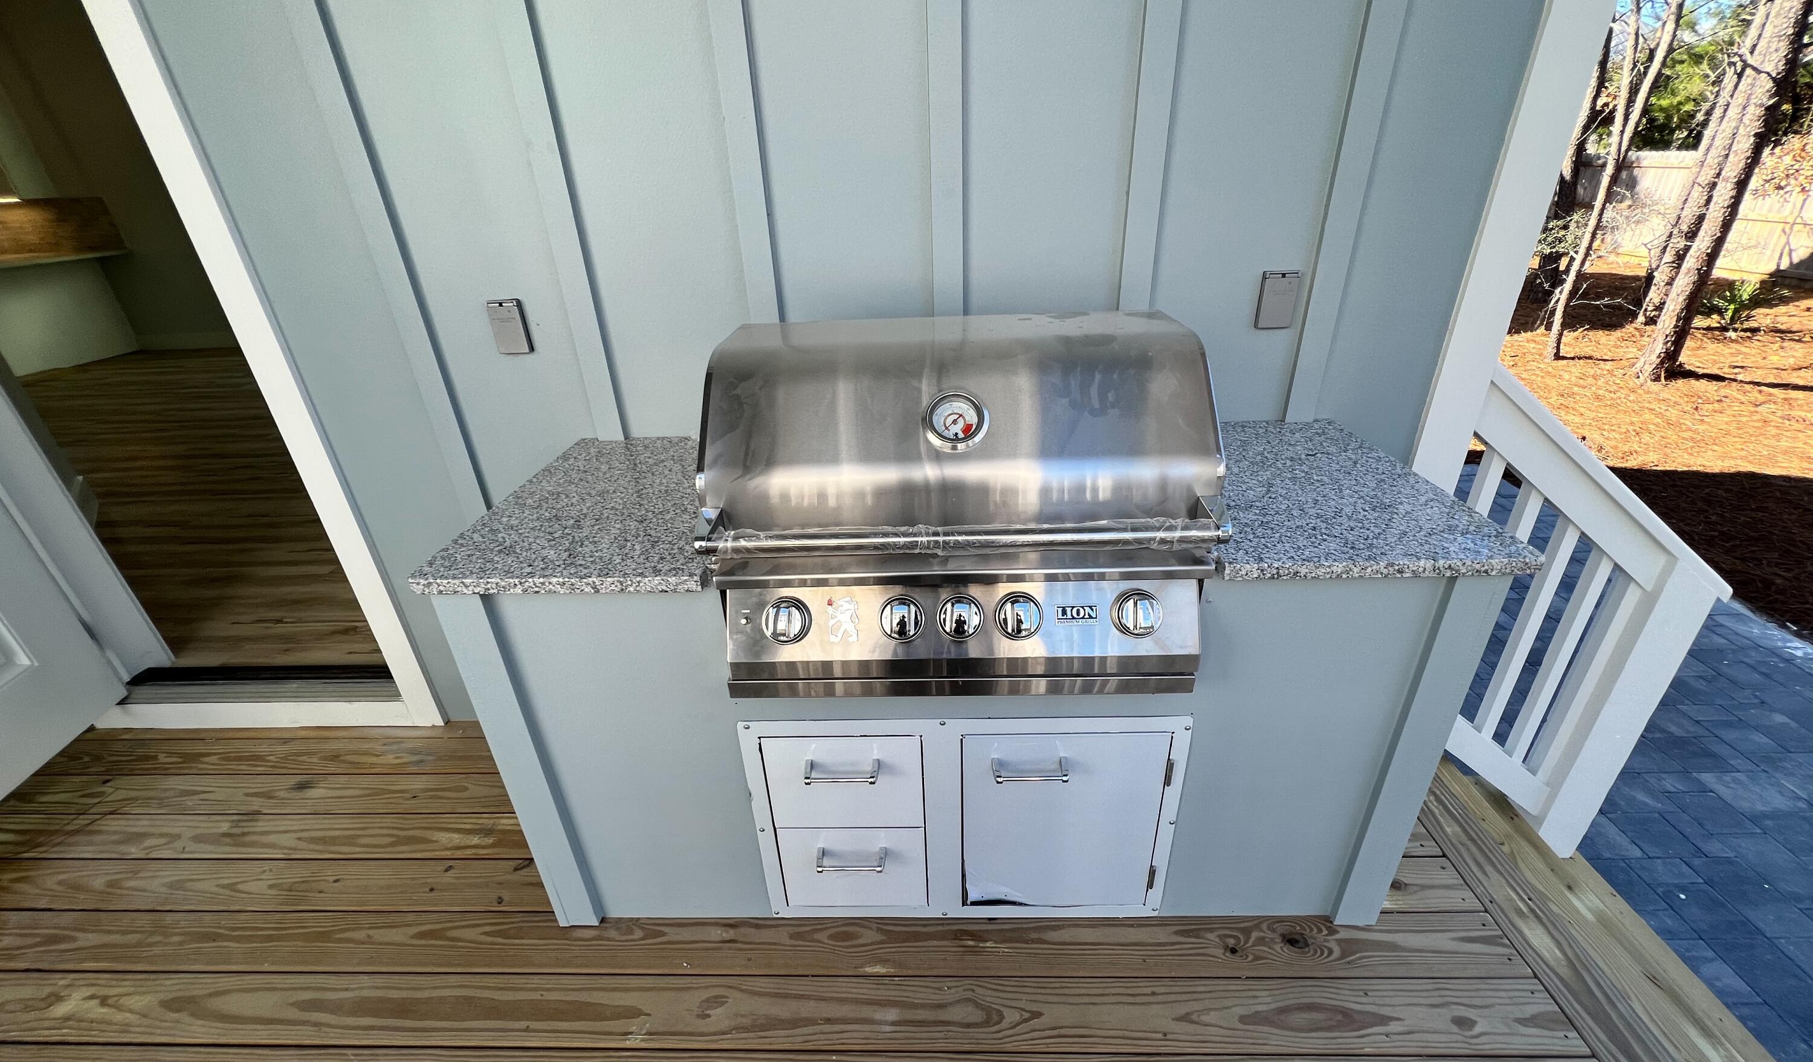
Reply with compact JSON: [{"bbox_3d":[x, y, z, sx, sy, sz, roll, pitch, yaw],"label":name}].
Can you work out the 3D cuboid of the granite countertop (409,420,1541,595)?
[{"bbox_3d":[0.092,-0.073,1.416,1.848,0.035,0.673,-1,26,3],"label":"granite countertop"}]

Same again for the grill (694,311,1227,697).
[{"bbox_3d":[0.085,-0.070,1.257,0.815,0.570,0.565,-1,26,3],"label":"grill"}]

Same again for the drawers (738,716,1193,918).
[{"bbox_3d":[0.119,0.513,1.544,0.838,0.561,0.460,-1,26,3],"label":"drawers"}]

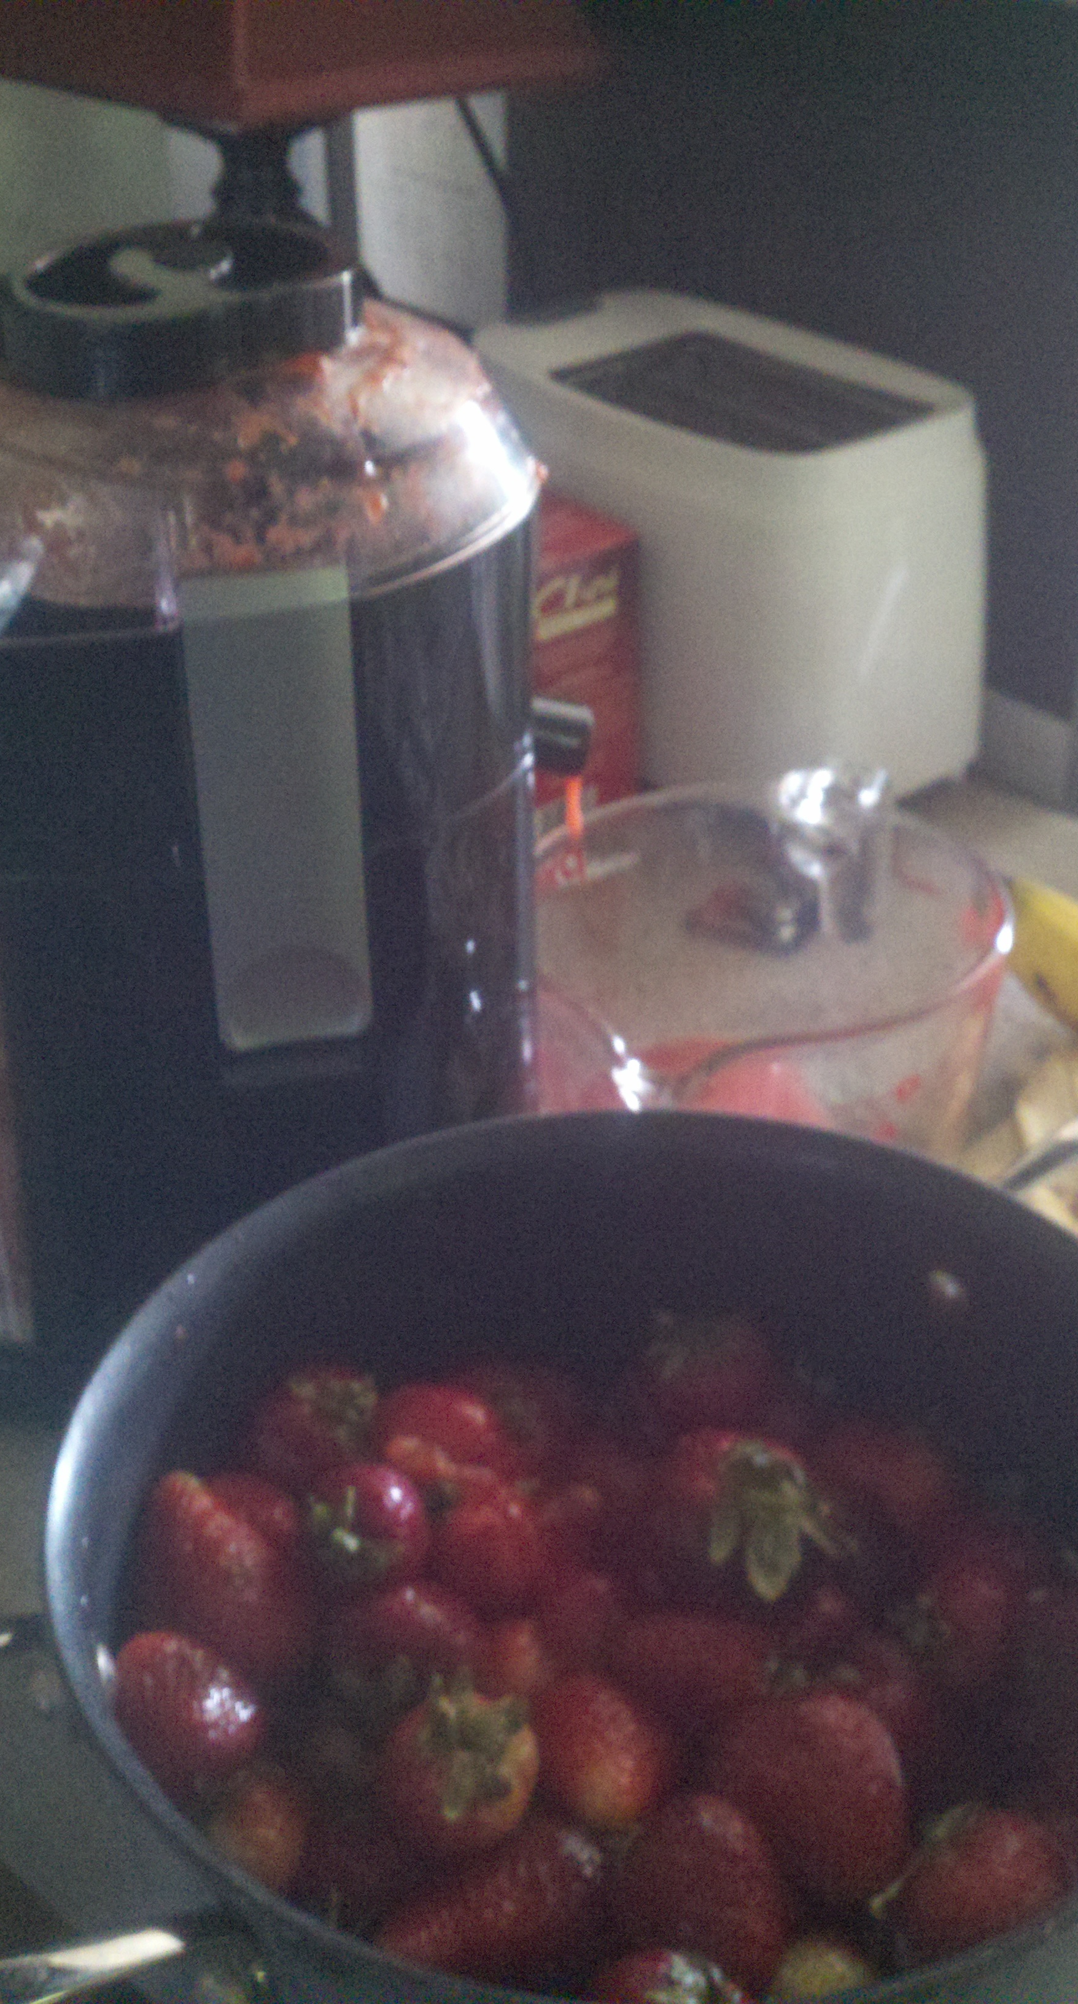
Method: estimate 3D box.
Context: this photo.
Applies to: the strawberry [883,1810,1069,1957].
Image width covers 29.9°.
[{"bbox_3d":[0.092,0.182,0.416,0.036,0.030,0.030,19,0,-21],"label":"strawberry"}]

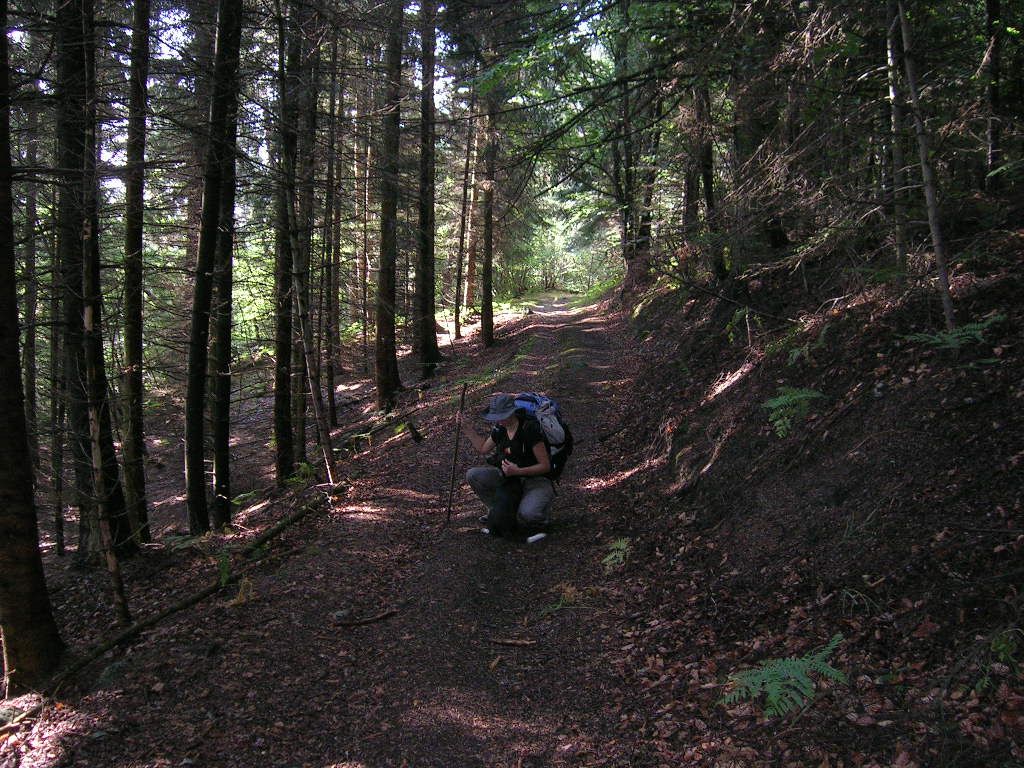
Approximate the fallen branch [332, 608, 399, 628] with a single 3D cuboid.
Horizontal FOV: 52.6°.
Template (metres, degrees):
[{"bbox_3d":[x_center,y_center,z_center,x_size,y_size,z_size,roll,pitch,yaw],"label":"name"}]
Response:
[{"bbox_3d":[-0.745,1.195,5.300,0.370,0.035,0.070,-4,6,-39],"label":"fallen branch"}]

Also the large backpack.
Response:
[{"bbox_3d":[0.221,0.380,7.500,0.360,0.600,0.290,3,25,37],"label":"large backpack"}]

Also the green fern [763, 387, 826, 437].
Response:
[{"bbox_3d":[2.210,0.215,8.100,0.470,0.330,0.420,0,4,0],"label":"green fern"}]

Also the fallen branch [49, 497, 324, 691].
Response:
[{"bbox_3d":[-1.759,1.126,6.500,0.180,0.140,4.230,0,4,5],"label":"fallen branch"}]

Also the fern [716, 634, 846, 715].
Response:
[{"bbox_3d":[1.006,1.080,3.850,0.460,0.200,0.360,0,4,0],"label":"fern"}]

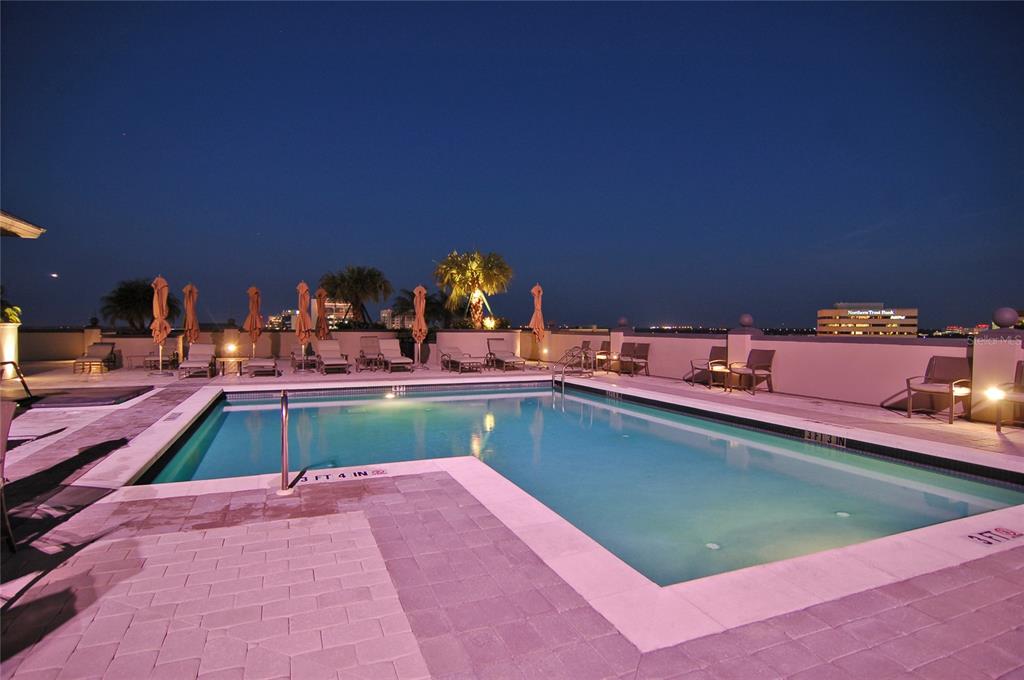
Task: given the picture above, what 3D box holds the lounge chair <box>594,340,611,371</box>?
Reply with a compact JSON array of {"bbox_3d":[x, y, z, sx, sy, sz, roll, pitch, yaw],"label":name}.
[{"bbox_3d":[2.688,0.482,15.544,0.630,0.870,0.570,0,1,-24],"label":"lounge chair"}]

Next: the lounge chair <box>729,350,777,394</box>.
[{"bbox_3d":[4.752,0.611,10.063,0.706,0.857,0.554,-1,2,-31],"label":"lounge chair"}]

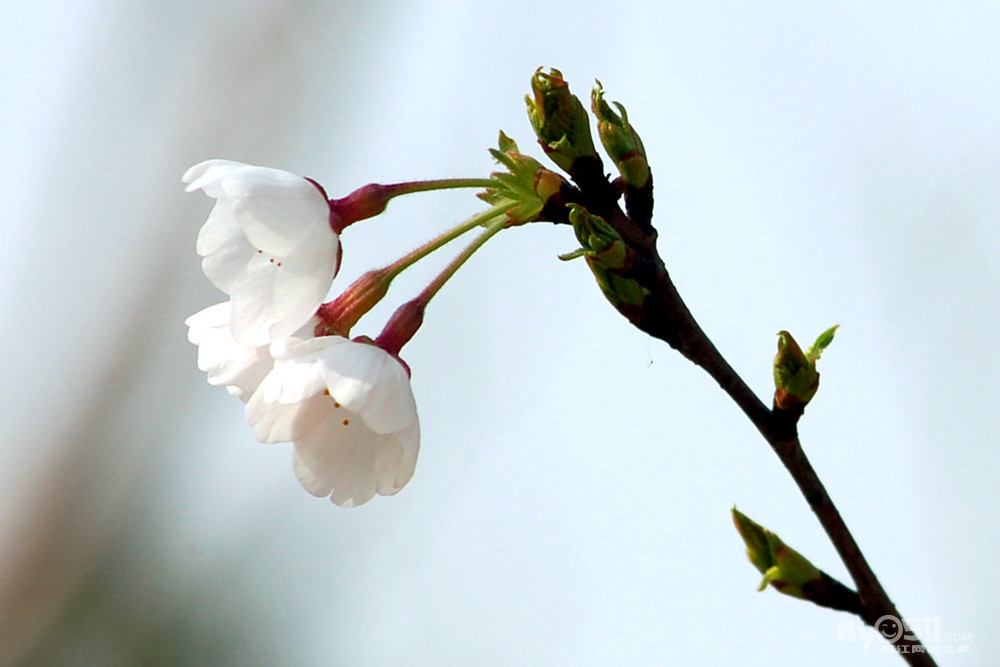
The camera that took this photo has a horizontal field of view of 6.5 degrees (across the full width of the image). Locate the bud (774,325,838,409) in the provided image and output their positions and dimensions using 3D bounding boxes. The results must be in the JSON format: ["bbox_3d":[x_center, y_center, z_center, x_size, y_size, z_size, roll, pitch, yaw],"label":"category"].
[{"bbox_3d":[0.047,0.005,1.330,0.010,0.013,0.006,0,0,0],"label":"bud"}]

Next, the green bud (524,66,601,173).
[{"bbox_3d":[0.009,-0.033,1.330,0.008,0.017,0.008,-20,0,0],"label":"green bud"}]

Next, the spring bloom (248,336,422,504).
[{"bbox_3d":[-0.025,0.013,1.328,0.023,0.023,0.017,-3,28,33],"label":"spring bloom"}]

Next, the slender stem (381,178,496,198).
[{"bbox_3d":[-0.009,-0.022,1.330,0.017,0.003,0.001,-3,0,0],"label":"slender stem"}]

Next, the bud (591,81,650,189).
[{"bbox_3d":[0.018,-0.030,1.330,0.005,0.018,0.005,-22,0,0],"label":"bud"}]

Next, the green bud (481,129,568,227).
[{"bbox_3d":[0.003,-0.022,1.330,0.012,0.015,0.012,18,0,0],"label":"green bud"}]

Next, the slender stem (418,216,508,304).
[{"bbox_3d":[-0.005,-0.011,1.330,0.019,0.003,0.002,-44,0,0],"label":"slender stem"}]

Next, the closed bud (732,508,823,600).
[{"bbox_3d":[0.040,0.034,1.330,0.018,0.009,0.009,44,0,0],"label":"closed bud"}]

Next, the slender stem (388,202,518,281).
[{"bbox_3d":[-0.007,-0.015,1.330,0.023,0.003,0.002,-28,0,0],"label":"slender stem"}]

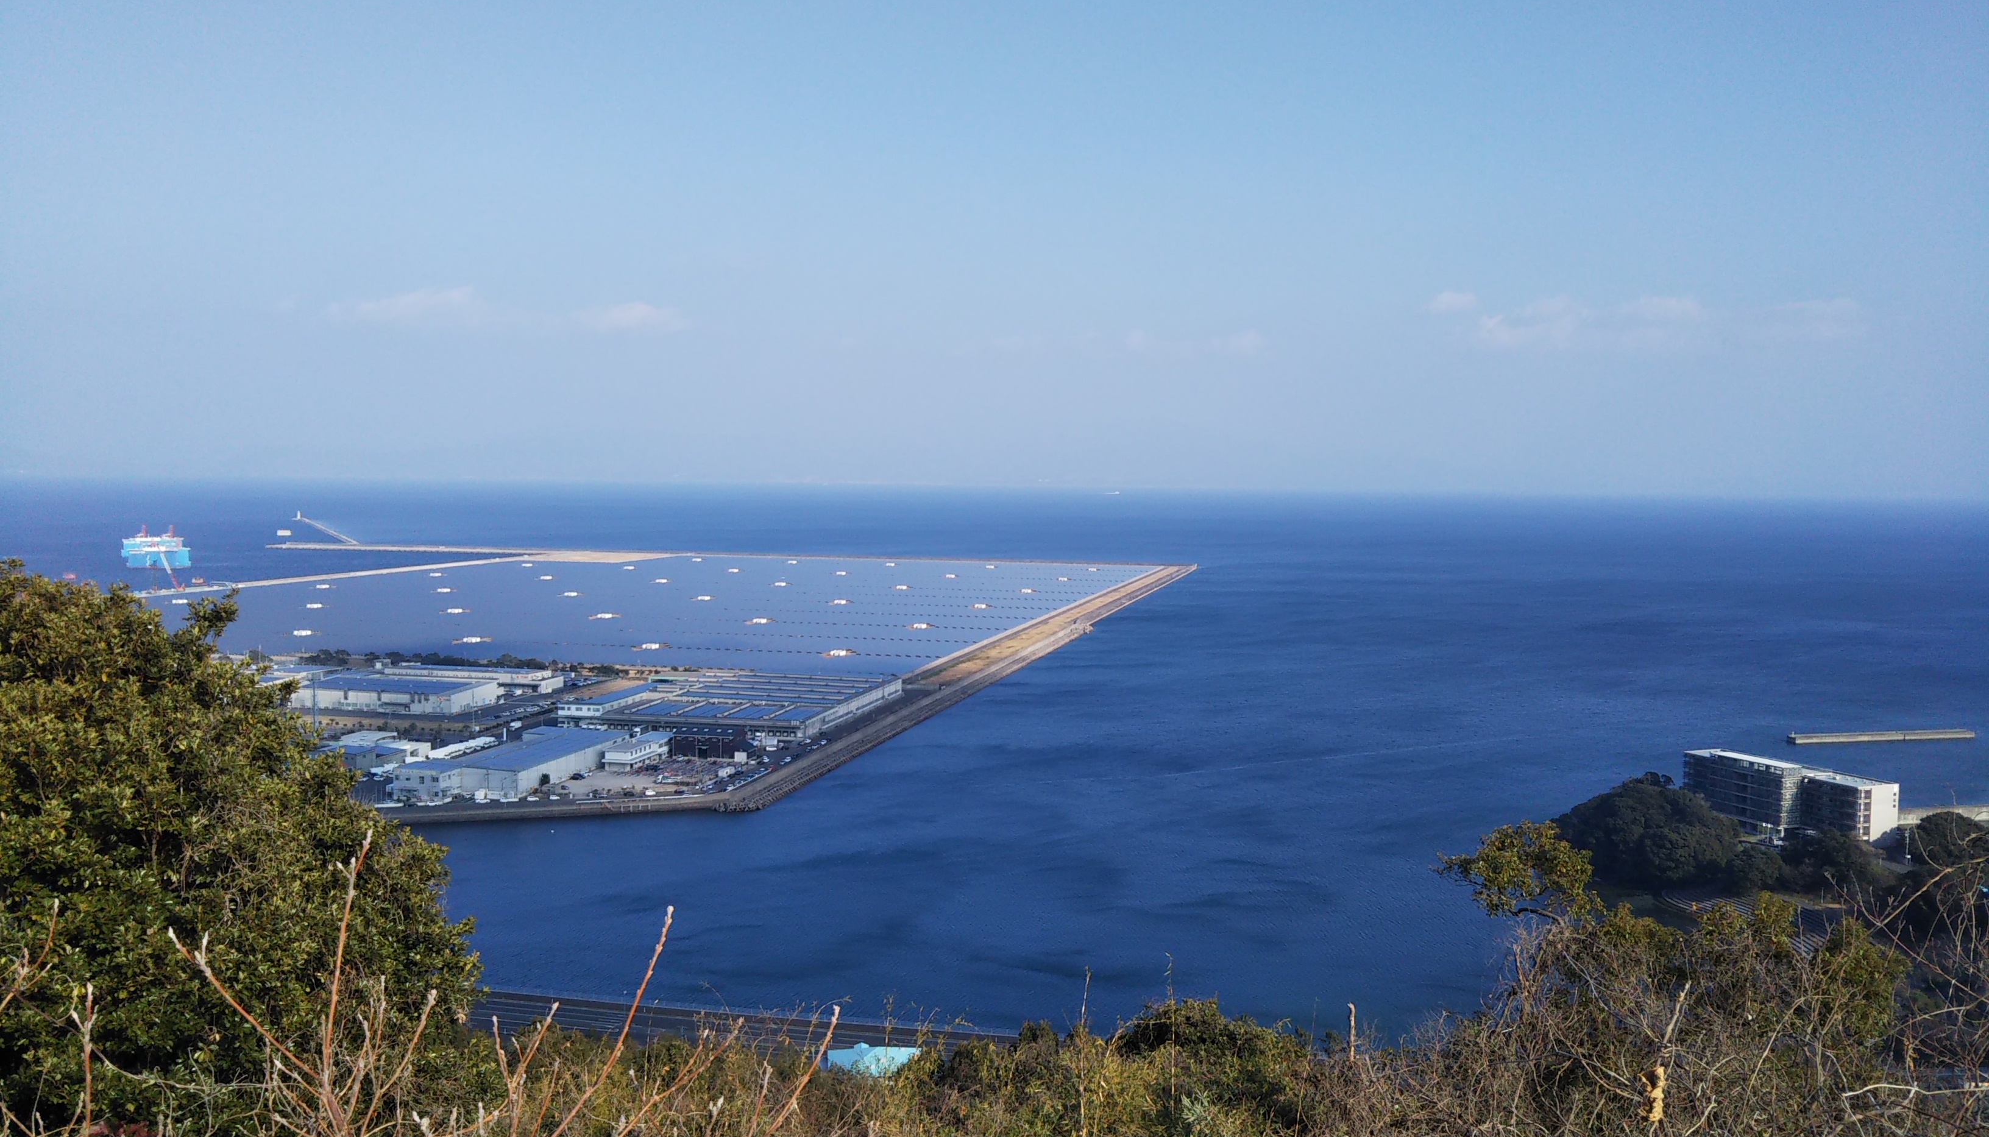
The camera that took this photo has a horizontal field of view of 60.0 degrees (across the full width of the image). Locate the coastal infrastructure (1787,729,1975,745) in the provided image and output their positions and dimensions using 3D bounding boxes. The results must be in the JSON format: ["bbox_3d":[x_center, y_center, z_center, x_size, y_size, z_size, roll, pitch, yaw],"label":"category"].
[{"bbox_3d":[440.988,83.782,855.262,104.424,3.363,6.304,0,3,-14],"label":"coastal infrastructure"}]

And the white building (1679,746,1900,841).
[{"bbox_3d":[242.821,69.437,527.049,25.480,20.350,54.128,-1,4,-33],"label":"white building"}]

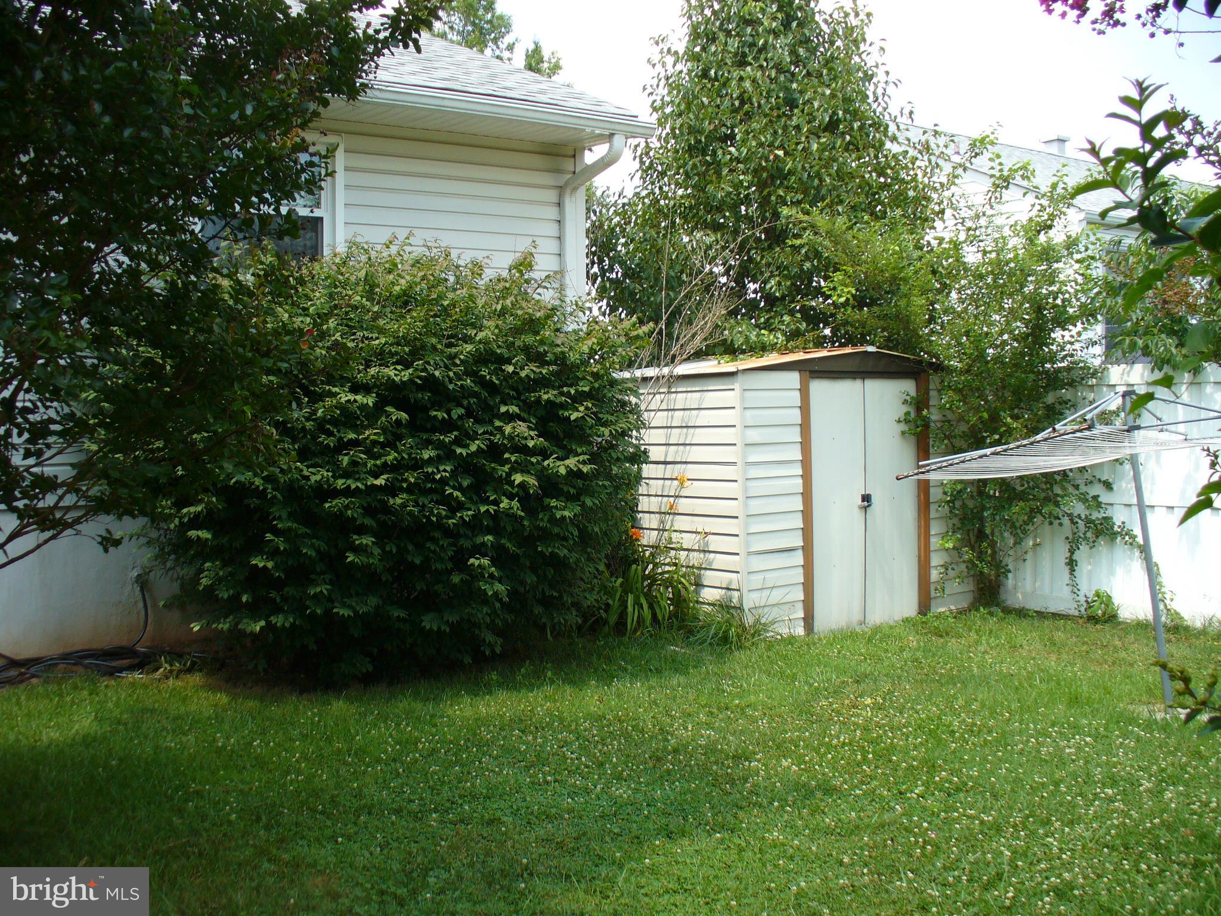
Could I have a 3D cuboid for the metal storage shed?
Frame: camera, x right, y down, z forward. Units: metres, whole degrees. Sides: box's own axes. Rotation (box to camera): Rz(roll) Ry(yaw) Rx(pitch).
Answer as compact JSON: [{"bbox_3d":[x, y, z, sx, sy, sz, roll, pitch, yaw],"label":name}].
[{"bbox_3d":[1.254,0.191,9.784,2.540,1.940,1.780,-3,2,-40],"label":"metal storage shed"}]

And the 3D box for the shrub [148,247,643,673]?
[{"bbox_3d":[-1.320,-0.020,8.150,3.000,2.550,2.300,-2,2,-20],"label":"shrub"}]

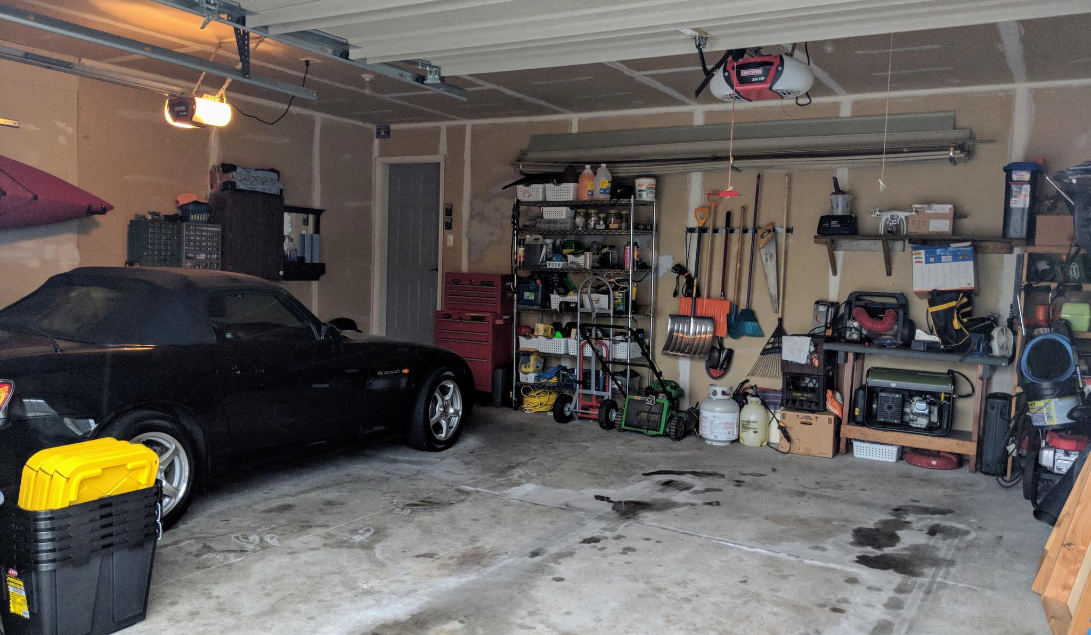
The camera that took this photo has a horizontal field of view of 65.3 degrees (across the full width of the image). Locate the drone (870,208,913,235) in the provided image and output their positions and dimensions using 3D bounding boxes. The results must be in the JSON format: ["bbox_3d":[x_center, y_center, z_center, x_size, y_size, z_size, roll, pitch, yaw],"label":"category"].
[{"bbox_3d":[2.624,-0.717,6.423,0.285,0.195,0.285,3,4,14],"label":"drone"}]

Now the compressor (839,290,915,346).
[{"bbox_3d":[2.590,0.012,6.695,0.490,0.410,0.290,4,4,31],"label":"compressor"}]

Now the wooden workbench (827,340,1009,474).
[{"bbox_3d":[2.820,0.658,6.526,1.250,0.840,0.520,4,4,31],"label":"wooden workbench"}]

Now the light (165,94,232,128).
[{"bbox_3d":[-2.258,-1.345,5.556,0.360,0.175,0.280,4,4,31],"label":"light"}]

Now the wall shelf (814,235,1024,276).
[{"bbox_3d":[2.848,-0.463,6.580,1.460,0.300,0.310,4,4,31],"label":"wall shelf"}]

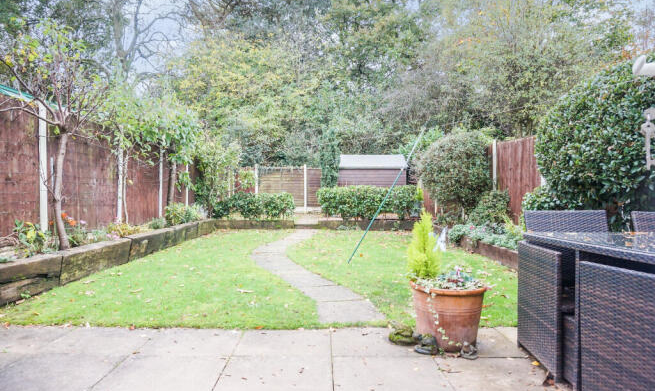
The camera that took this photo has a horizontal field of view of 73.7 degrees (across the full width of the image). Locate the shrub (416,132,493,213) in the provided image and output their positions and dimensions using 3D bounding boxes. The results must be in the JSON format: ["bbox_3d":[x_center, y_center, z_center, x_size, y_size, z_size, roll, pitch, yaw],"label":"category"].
[{"bbox_3d":[2.920,-0.430,10.100,1.680,2.150,1.600,0,0,0],"label":"shrub"}]

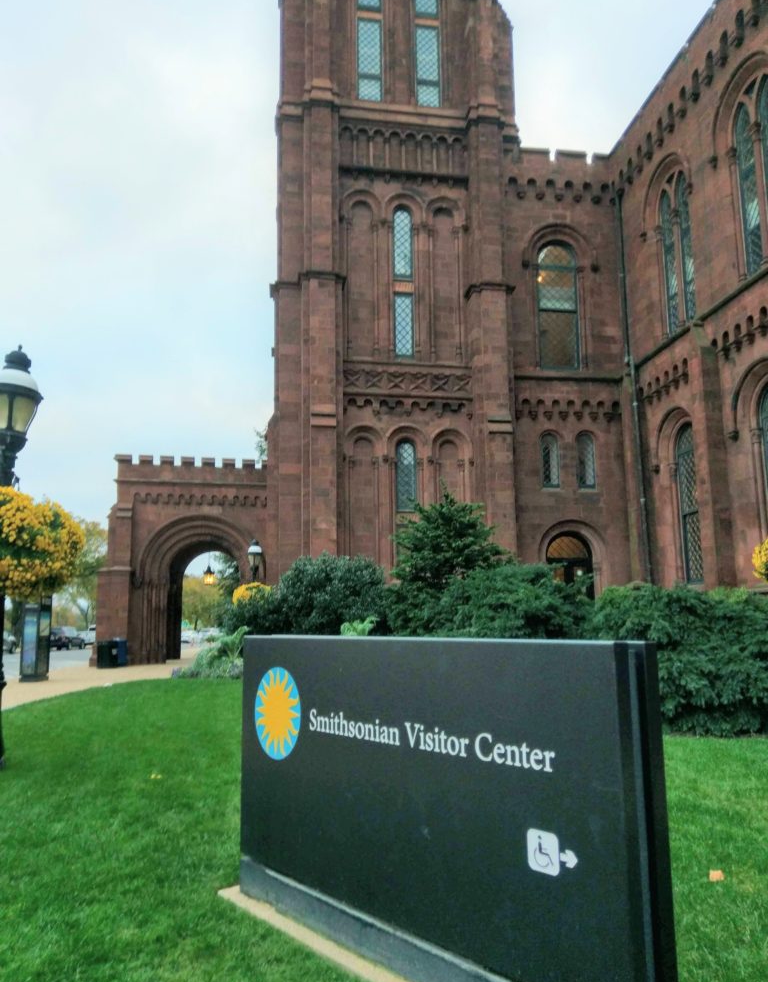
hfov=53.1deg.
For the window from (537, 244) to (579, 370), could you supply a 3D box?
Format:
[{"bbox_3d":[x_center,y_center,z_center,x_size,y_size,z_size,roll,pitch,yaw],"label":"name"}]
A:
[{"bbox_3d":[6.312,-6.674,27.821,1.420,4.700,0.350,1,-10,-8],"label":"window"}]

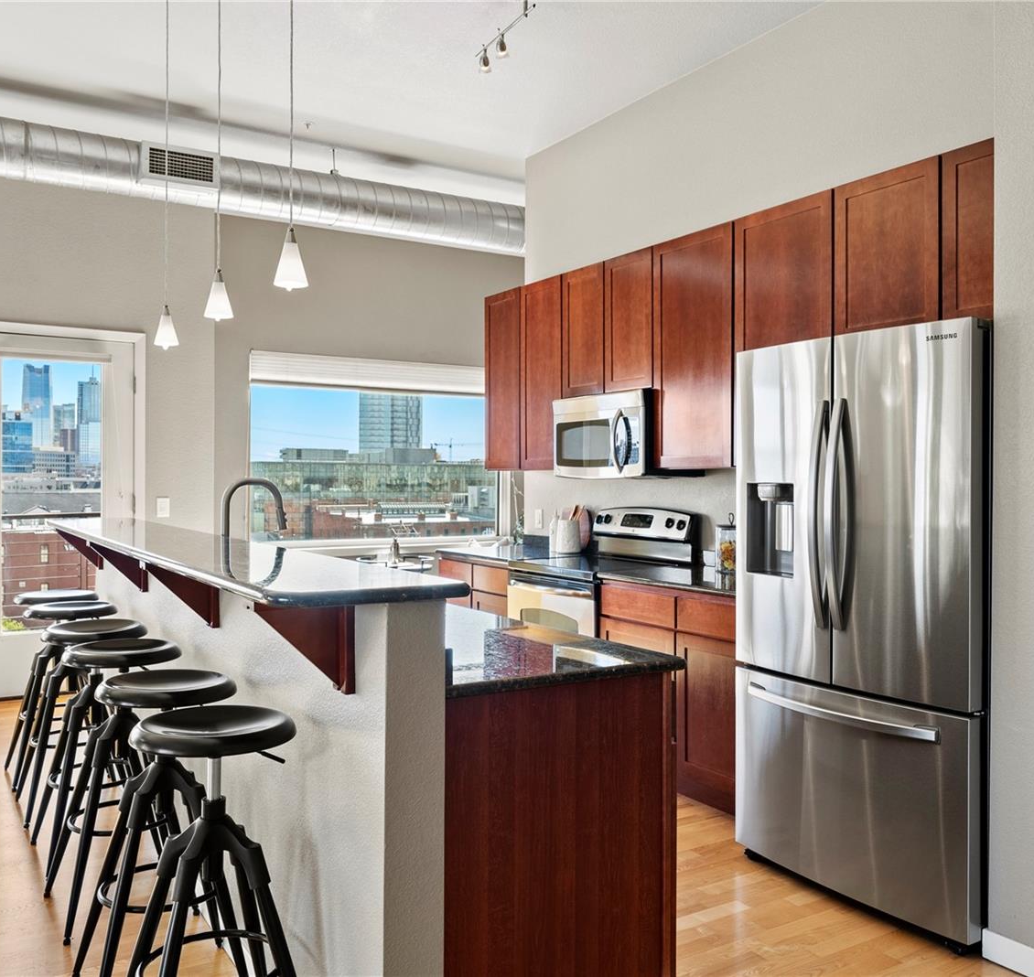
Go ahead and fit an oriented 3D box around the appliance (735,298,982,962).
[{"bbox_3d":[1.312,0.417,3.284,0.775,1.785,0.908,0,1,-32],"label":"appliance"}]

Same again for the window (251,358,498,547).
[{"bbox_3d":[-1.120,-0.322,8.225,2.320,1.495,0.130,0,1,-32],"label":"window"}]

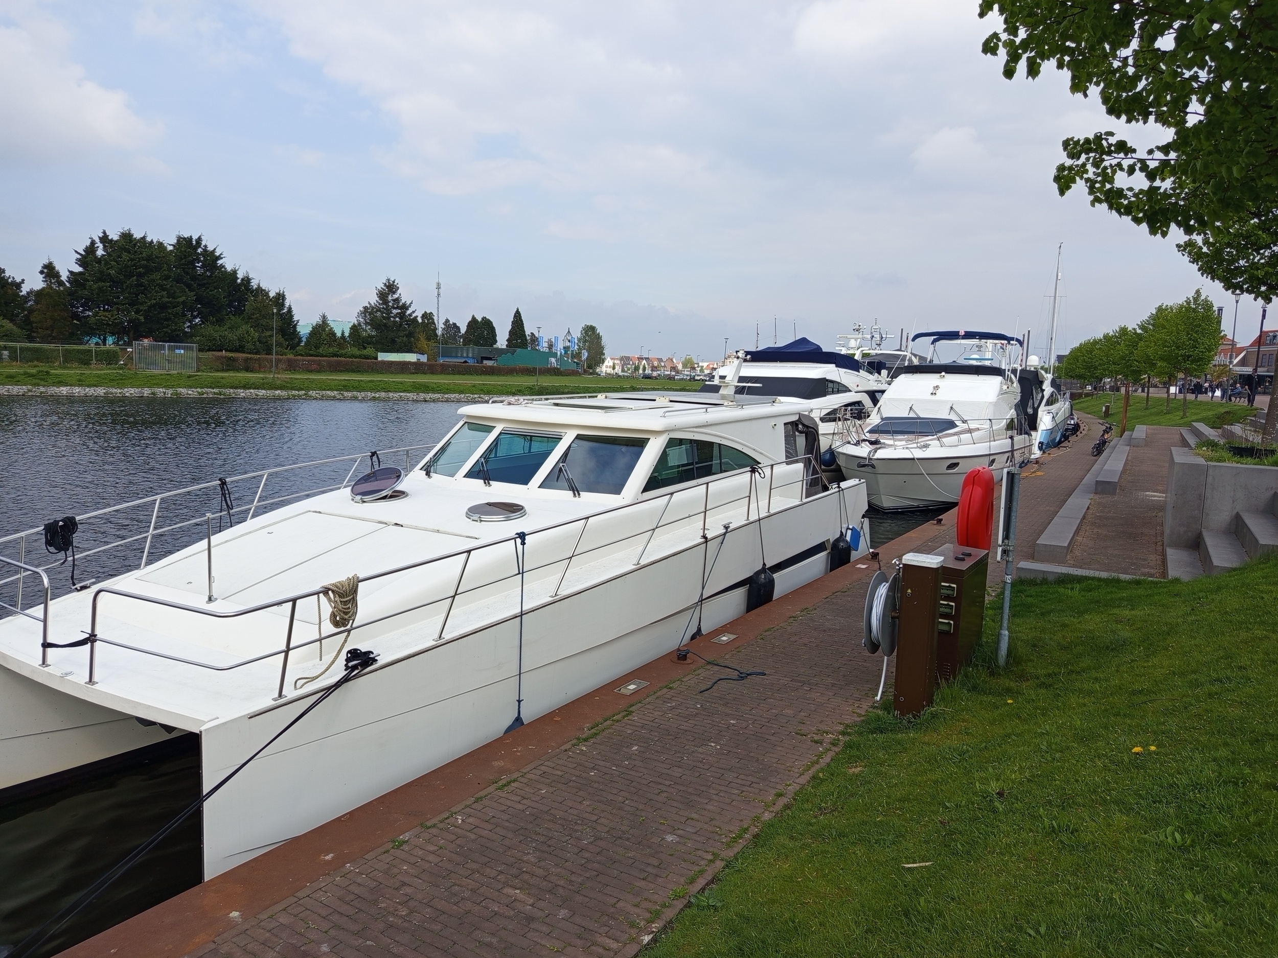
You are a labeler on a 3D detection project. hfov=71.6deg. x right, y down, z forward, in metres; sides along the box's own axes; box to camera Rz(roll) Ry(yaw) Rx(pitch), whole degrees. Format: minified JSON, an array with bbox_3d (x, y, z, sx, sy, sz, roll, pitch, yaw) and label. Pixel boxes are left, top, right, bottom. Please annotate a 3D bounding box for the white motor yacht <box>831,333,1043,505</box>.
[{"bbox_3d":[8.994,-1.882,26.336,4.200,5.150,13.600,6,8,31],"label":"white motor yacht"}]

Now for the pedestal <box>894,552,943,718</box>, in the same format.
[{"bbox_3d":[2.074,1.140,6.530,0.250,1.170,0.220,6,8,32],"label":"pedestal"}]

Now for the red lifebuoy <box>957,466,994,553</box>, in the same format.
[{"bbox_3d":[3.094,0.352,8.111,0.220,0.920,0.920,6,8,32],"label":"red lifebuoy"}]

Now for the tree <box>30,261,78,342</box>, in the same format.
[{"bbox_3d":[-60.798,-17.519,92.000,4.151,10.263,4.151,-2,8,-33],"label":"tree"}]

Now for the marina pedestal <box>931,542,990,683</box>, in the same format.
[{"bbox_3d":[2.622,1.146,7.479,0.370,0.980,0.970,6,8,32],"label":"marina pedestal"}]

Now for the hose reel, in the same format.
[{"bbox_3d":[1.845,1.153,6.688,0.300,1.040,0.640,6,8,32],"label":"hose reel"}]

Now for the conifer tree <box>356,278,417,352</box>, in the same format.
[{"bbox_3d":[-31.865,-19.876,112.000,7.404,11.105,7.404,0,7,-16],"label":"conifer tree"}]

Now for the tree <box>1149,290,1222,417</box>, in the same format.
[{"bbox_3d":[30.228,-6.915,49.000,3.430,6.984,3.430,6,8,31],"label":"tree"}]

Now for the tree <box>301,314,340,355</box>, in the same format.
[{"bbox_3d":[-36.000,-15.831,100.000,4.241,5.634,4.241,0,7,-20],"label":"tree"}]

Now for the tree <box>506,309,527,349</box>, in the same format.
[{"bbox_3d":[-22.775,-26.214,165.000,4.236,11.341,4.236,1,7,-8],"label":"tree"}]

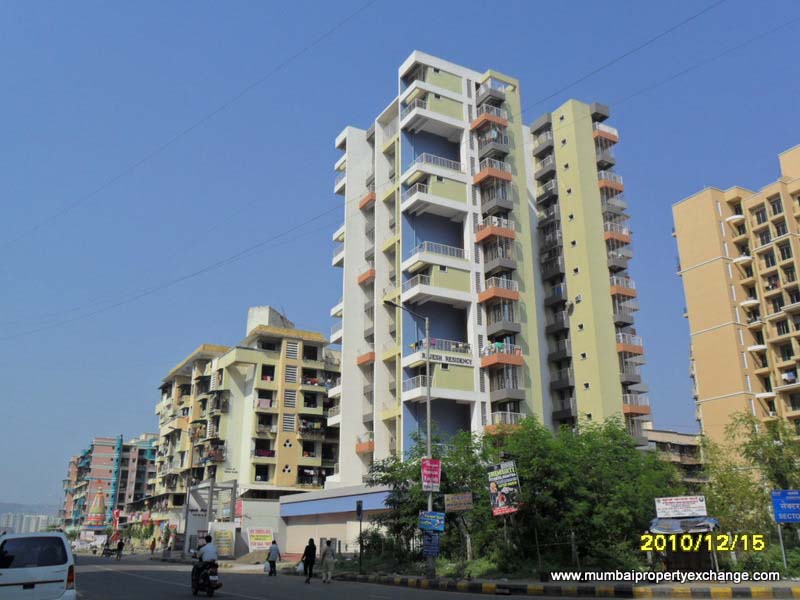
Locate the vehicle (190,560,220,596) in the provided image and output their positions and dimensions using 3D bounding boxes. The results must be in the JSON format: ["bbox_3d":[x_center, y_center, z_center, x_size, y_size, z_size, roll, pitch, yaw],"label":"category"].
[{"bbox_3d":[-5.661,8.033,21.481,0.750,1.100,1.950,11,-21,-31],"label":"vehicle"}]

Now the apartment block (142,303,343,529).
[{"bbox_3d":[-21.765,19.551,102.766,15.500,29.000,39.000,9,-20,-27],"label":"apartment block"}]

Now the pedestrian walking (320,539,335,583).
[{"bbox_3d":[-2.910,10.473,29.685,0.550,1.600,0.400,4,-18,-14],"label":"pedestrian walking"}]

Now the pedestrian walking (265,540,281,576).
[{"bbox_3d":[-6.155,12.400,35.720,0.620,1.660,0.420,4,-18,-15],"label":"pedestrian walking"}]

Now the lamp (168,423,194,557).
[{"bbox_3d":[-17.941,15.315,59.592,2.200,10.400,0.300,9,-20,-27],"label":"lamp"}]

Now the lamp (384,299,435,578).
[{"bbox_3d":[0.210,5.102,28.294,2.250,10.500,0.300,9,-20,-27],"label":"lamp"}]

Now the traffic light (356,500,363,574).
[{"bbox_3d":[-1.609,9.553,29.763,0.280,2.867,0.350,2,-18,-8],"label":"traffic light"}]

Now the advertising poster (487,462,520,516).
[{"bbox_3d":[3.587,6.532,25.583,1.075,1.670,0.050,-21,-27,32],"label":"advertising poster"}]

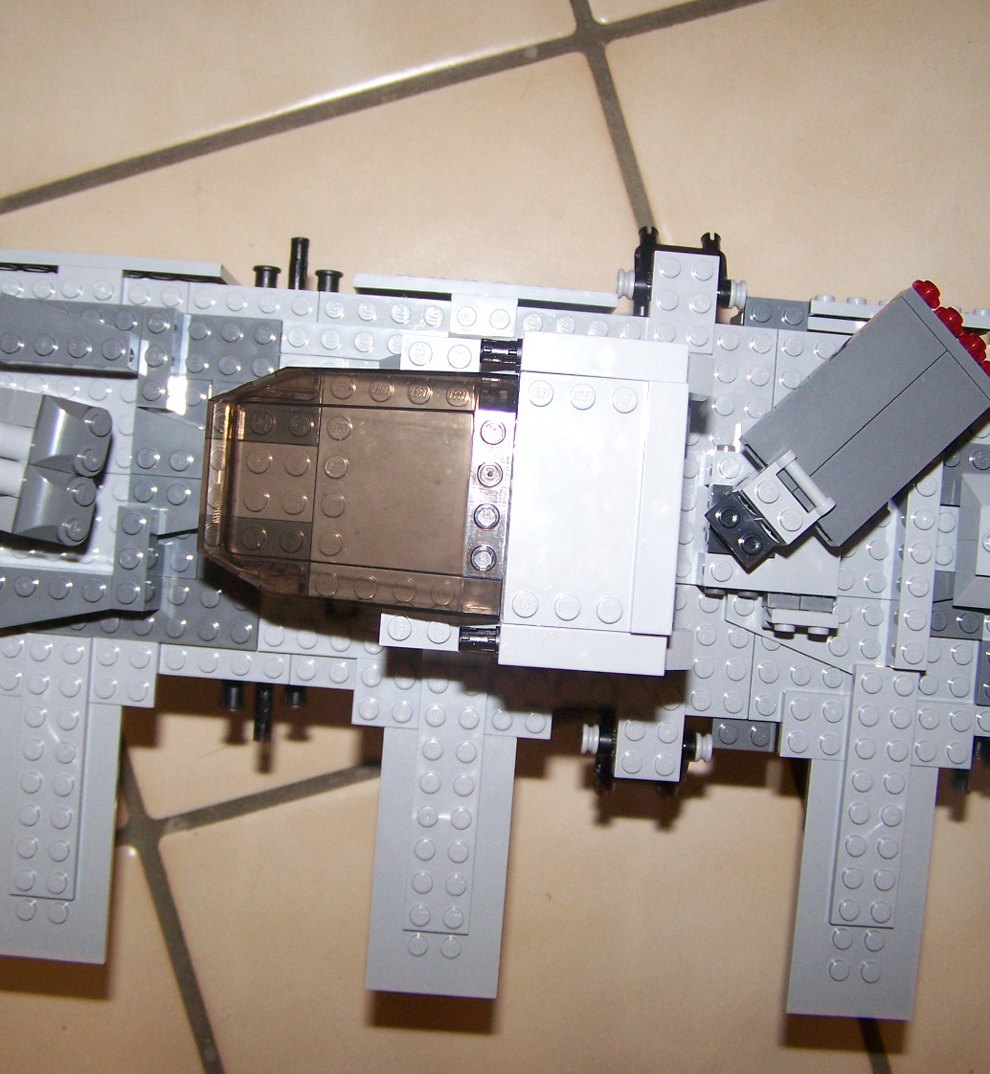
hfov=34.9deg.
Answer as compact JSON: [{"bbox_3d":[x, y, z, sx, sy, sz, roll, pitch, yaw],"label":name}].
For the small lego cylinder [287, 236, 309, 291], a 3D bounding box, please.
[{"bbox_3d":[-0.049,-0.067,0.391,0.005,0.005,0.015,4,91,1],"label":"small lego cylinder"}]

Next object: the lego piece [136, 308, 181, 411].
[{"bbox_3d":[-0.080,-0.042,0.376,0.008,0.011,0.024,4,91,0],"label":"lego piece"}]

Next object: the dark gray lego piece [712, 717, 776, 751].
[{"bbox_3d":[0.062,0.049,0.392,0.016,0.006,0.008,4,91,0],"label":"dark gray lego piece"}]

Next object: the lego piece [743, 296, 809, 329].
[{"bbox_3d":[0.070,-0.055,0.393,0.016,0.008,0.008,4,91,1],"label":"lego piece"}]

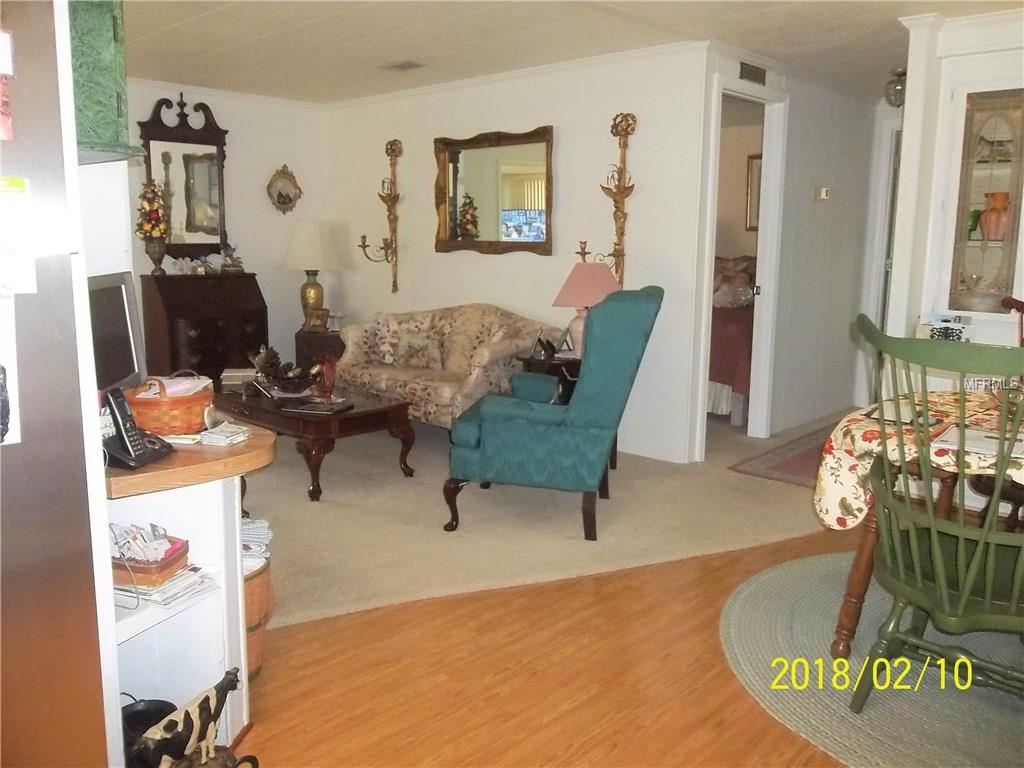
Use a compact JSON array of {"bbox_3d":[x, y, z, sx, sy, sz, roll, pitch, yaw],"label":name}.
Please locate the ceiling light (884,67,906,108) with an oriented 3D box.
[{"bbox_3d":[2.361,-1.801,4.862,0.170,0.240,0.170,5,10,25],"label":"ceiling light"}]

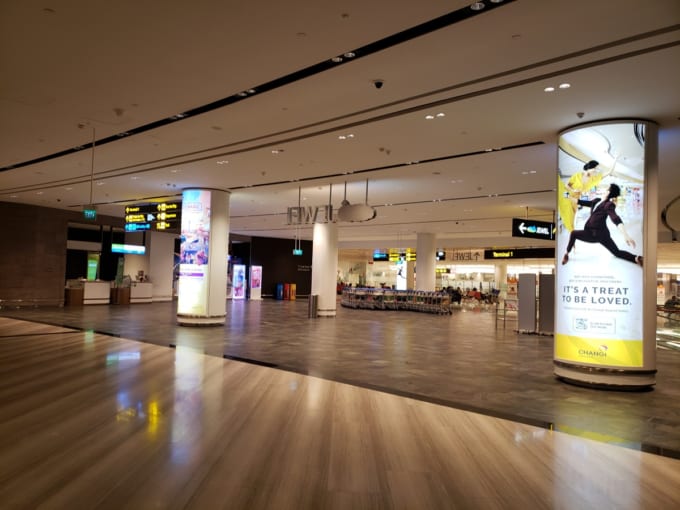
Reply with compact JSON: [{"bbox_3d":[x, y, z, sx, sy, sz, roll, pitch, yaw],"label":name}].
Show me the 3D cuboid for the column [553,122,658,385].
[{"bbox_3d":[4.441,0.007,8.563,1.480,4.200,1.480,0,-3,39],"label":"column"}]

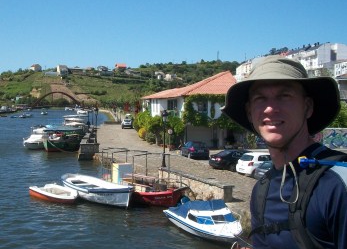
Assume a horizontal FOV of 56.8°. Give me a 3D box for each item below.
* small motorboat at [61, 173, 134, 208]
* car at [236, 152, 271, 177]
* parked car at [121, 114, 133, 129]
[{"bbox_3d":[-4.850,4.072,20.600,6.100,1.150,2.000,5,5,39],"label":"small motorboat"},{"bbox_3d":[6.378,2.776,22.783,3.750,1.520,1.690,-1,5,-30],"label":"car"},{"bbox_3d":[-8.357,-0.137,57.991,1.770,1.580,4.200,0,4,-14],"label":"parked car"}]

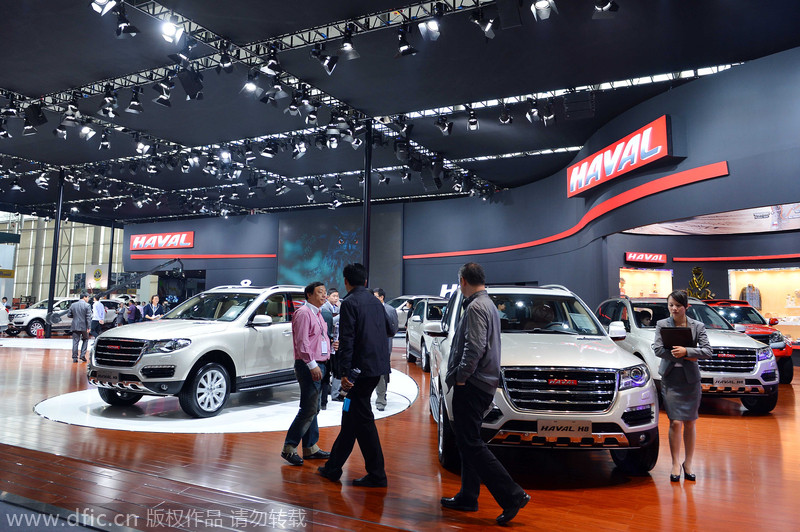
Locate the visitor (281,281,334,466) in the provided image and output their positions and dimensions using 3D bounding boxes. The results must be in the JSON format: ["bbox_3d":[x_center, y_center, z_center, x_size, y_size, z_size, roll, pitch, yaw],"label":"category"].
[{"bbox_3d":[-0.889,1.011,5.124,0.420,1.725,0.480,-1,-6,23],"label":"visitor"}]

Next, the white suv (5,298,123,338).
[{"bbox_3d":[-16.609,2.474,25.909,1.990,1.790,4.750,-2,-6,26],"label":"white suv"}]

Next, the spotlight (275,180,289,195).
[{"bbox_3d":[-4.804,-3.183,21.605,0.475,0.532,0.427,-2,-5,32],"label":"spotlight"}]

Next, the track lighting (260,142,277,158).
[{"bbox_3d":[-4.985,-4.391,20.190,0.500,0.550,0.500,4,-6,-30],"label":"track lighting"}]

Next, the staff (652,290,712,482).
[{"bbox_3d":[2.515,1.046,4.783,0.520,1.660,0.380,0,-4,14],"label":"staff"}]

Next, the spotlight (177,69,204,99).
[{"bbox_3d":[-5.332,-4.619,13.562,0.600,0.650,0.500,4,31,-35],"label":"spotlight"}]

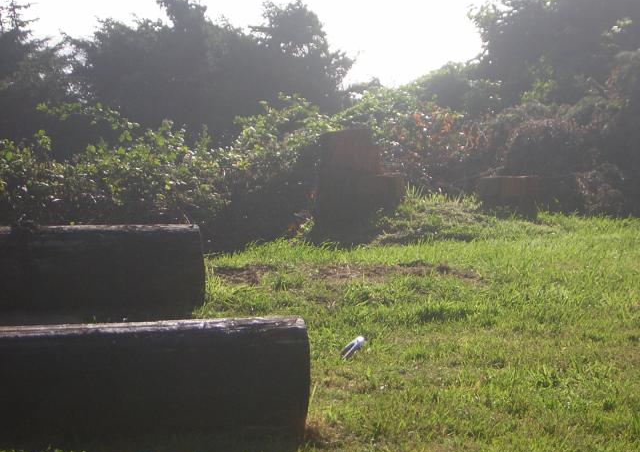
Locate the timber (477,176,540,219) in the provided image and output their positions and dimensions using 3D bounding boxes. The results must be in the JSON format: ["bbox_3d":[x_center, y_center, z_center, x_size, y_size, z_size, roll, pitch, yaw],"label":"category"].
[{"bbox_3d":[1.529,-0.227,16.200,0.520,0.360,0.510,0,5,0],"label":"timber"}]

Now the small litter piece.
[{"bbox_3d":[0.155,0.578,9.500,0.110,0.110,0.120,0,5,0],"label":"small litter piece"}]

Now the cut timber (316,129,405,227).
[{"bbox_3d":[0.312,-0.351,15.400,0.680,0.800,0.660,0,5,0],"label":"cut timber"}]

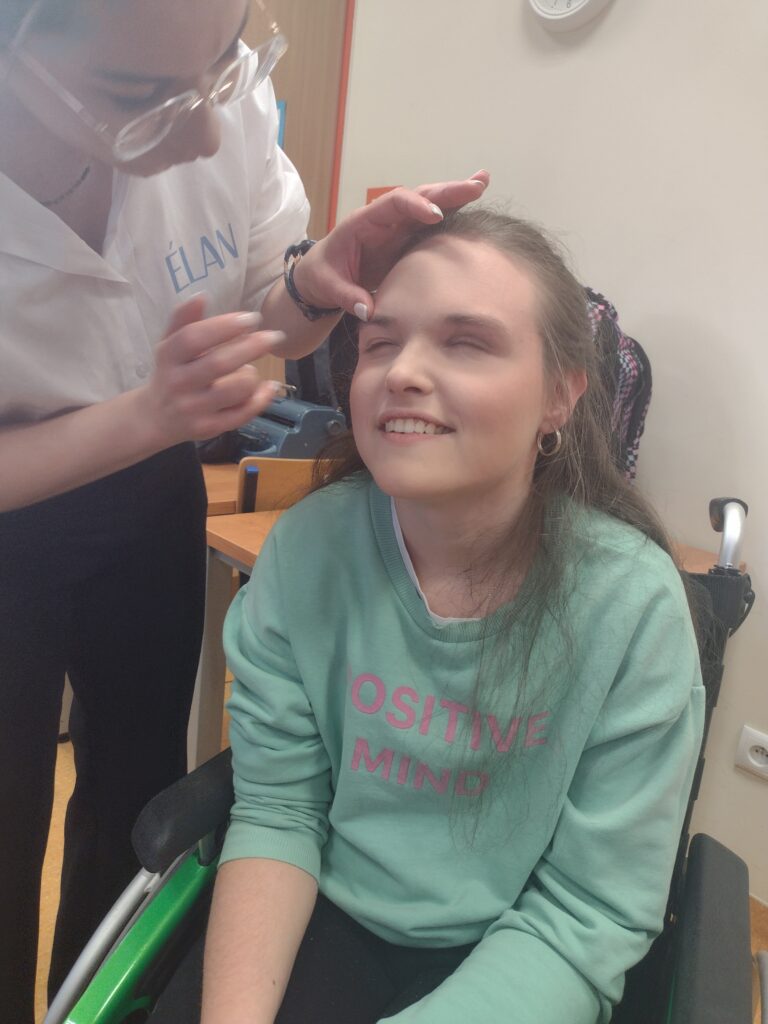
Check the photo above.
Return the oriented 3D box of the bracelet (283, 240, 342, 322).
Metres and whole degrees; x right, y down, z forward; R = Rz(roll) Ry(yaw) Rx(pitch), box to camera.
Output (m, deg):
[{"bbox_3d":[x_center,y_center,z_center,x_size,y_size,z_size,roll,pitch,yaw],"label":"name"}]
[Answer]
[{"bbox_3d":[-0.049,-0.170,0.590,0.056,0.062,0.018,-18,-6,-30],"label":"bracelet"}]

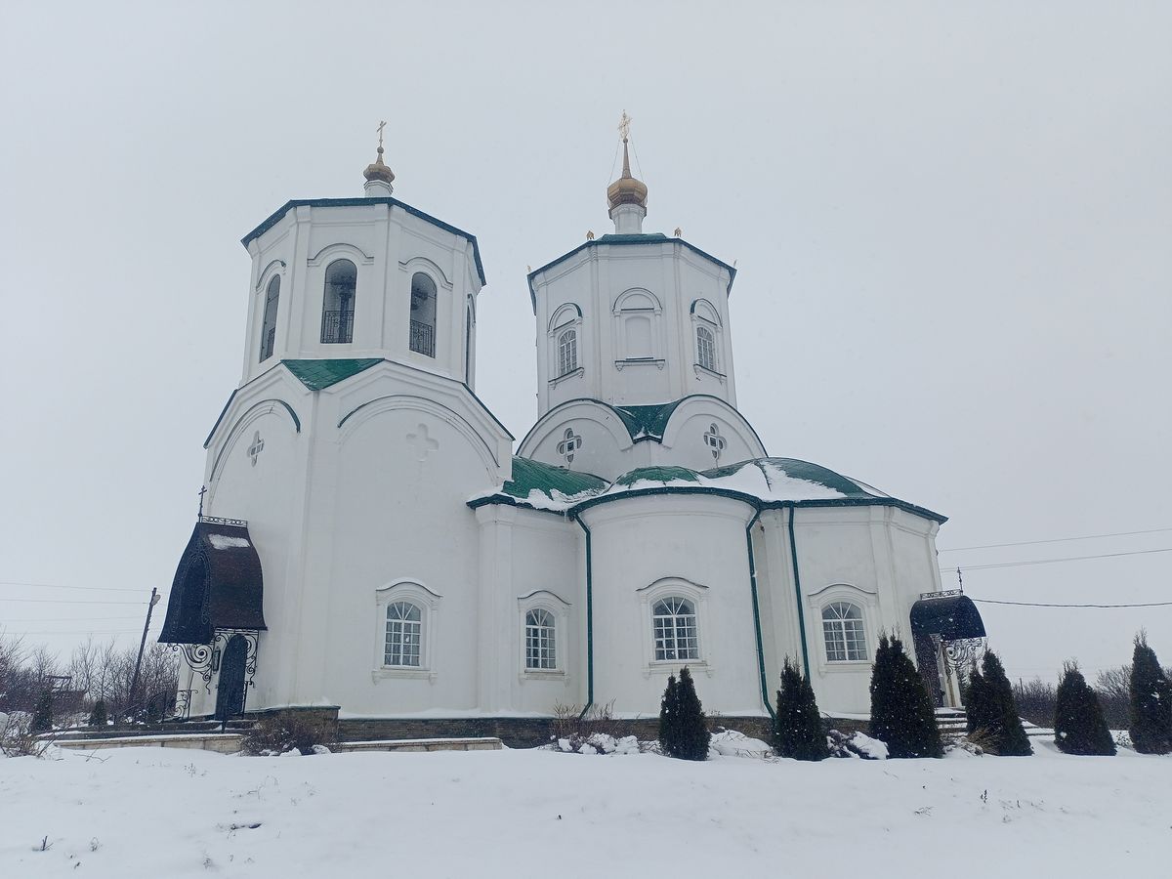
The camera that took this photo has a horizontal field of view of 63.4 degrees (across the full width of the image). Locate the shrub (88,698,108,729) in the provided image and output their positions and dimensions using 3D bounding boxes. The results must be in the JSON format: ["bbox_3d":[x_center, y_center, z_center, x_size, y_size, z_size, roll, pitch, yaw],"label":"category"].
[{"bbox_3d":[-14.922,8.380,28.996,0.563,0.924,0.563,-1,-20,0],"label":"shrub"}]

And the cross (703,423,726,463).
[{"bbox_3d":[5.157,0.137,38.063,1.424,1.751,0.200,18,-28,-42],"label":"cross"}]

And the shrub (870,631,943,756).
[{"bbox_3d":[8.092,6.486,23.982,1.715,3.059,1.715,-1,-20,0],"label":"shrub"}]

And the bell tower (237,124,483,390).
[{"bbox_3d":[-7.598,-6.368,33.374,7.800,11.735,7.800,-1,-20,0],"label":"bell tower"}]

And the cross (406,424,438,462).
[{"bbox_3d":[-4.795,0.124,27.823,1.111,1.224,0.120,18,-28,-42],"label":"cross"}]

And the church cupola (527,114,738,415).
[{"bbox_3d":[2.085,-8.071,44.365,9.227,17.752,9.227,-1,-20,0],"label":"church cupola"}]

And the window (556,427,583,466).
[{"bbox_3d":[-0.647,0.255,38.054,0.200,1.667,1.469,18,-28,-42],"label":"window"}]

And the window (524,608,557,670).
[{"bbox_3d":[-1.319,5.774,27.555,1.277,1.757,0.200,18,-28,-42],"label":"window"}]

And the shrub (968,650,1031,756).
[{"bbox_3d":[10.209,6.604,23.787,1.420,2.561,1.420,-2,-21,0],"label":"shrub"}]

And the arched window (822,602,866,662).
[{"bbox_3d":[7.804,5.827,28.637,1.279,1.812,0.200,-1,-20,0],"label":"arched window"}]

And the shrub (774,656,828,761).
[{"bbox_3d":[4.843,6.141,21.714,1.215,2.290,1.215,-2,-21,0],"label":"shrub"}]

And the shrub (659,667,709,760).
[{"bbox_3d":[2.107,5.989,20.782,1.101,1.982,1.101,-2,-21,0],"label":"shrub"}]

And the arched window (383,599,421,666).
[{"bbox_3d":[-4.945,5.225,25.706,1.193,1.746,0.200,18,-28,-42],"label":"arched window"}]

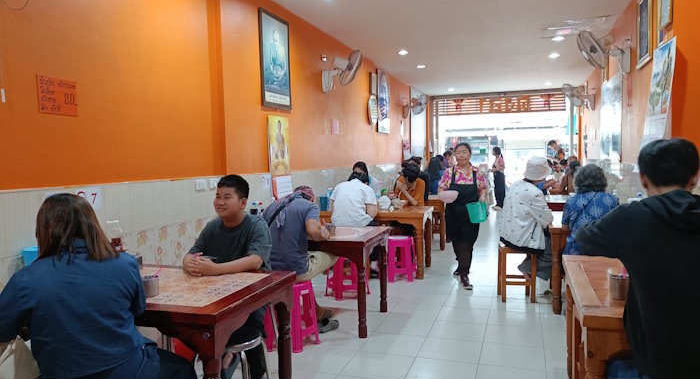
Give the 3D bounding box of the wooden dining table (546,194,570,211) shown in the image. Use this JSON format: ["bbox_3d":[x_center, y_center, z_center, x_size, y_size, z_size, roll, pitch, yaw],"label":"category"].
[{"bbox_3d":[3.092,0.490,7.002,0.780,0.720,1.250,0,4,19],"label":"wooden dining table"}]

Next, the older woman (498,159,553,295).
[{"bbox_3d":[1.679,0.365,4.724,0.620,1.300,0.460,-2,3,-8],"label":"older woman"}]

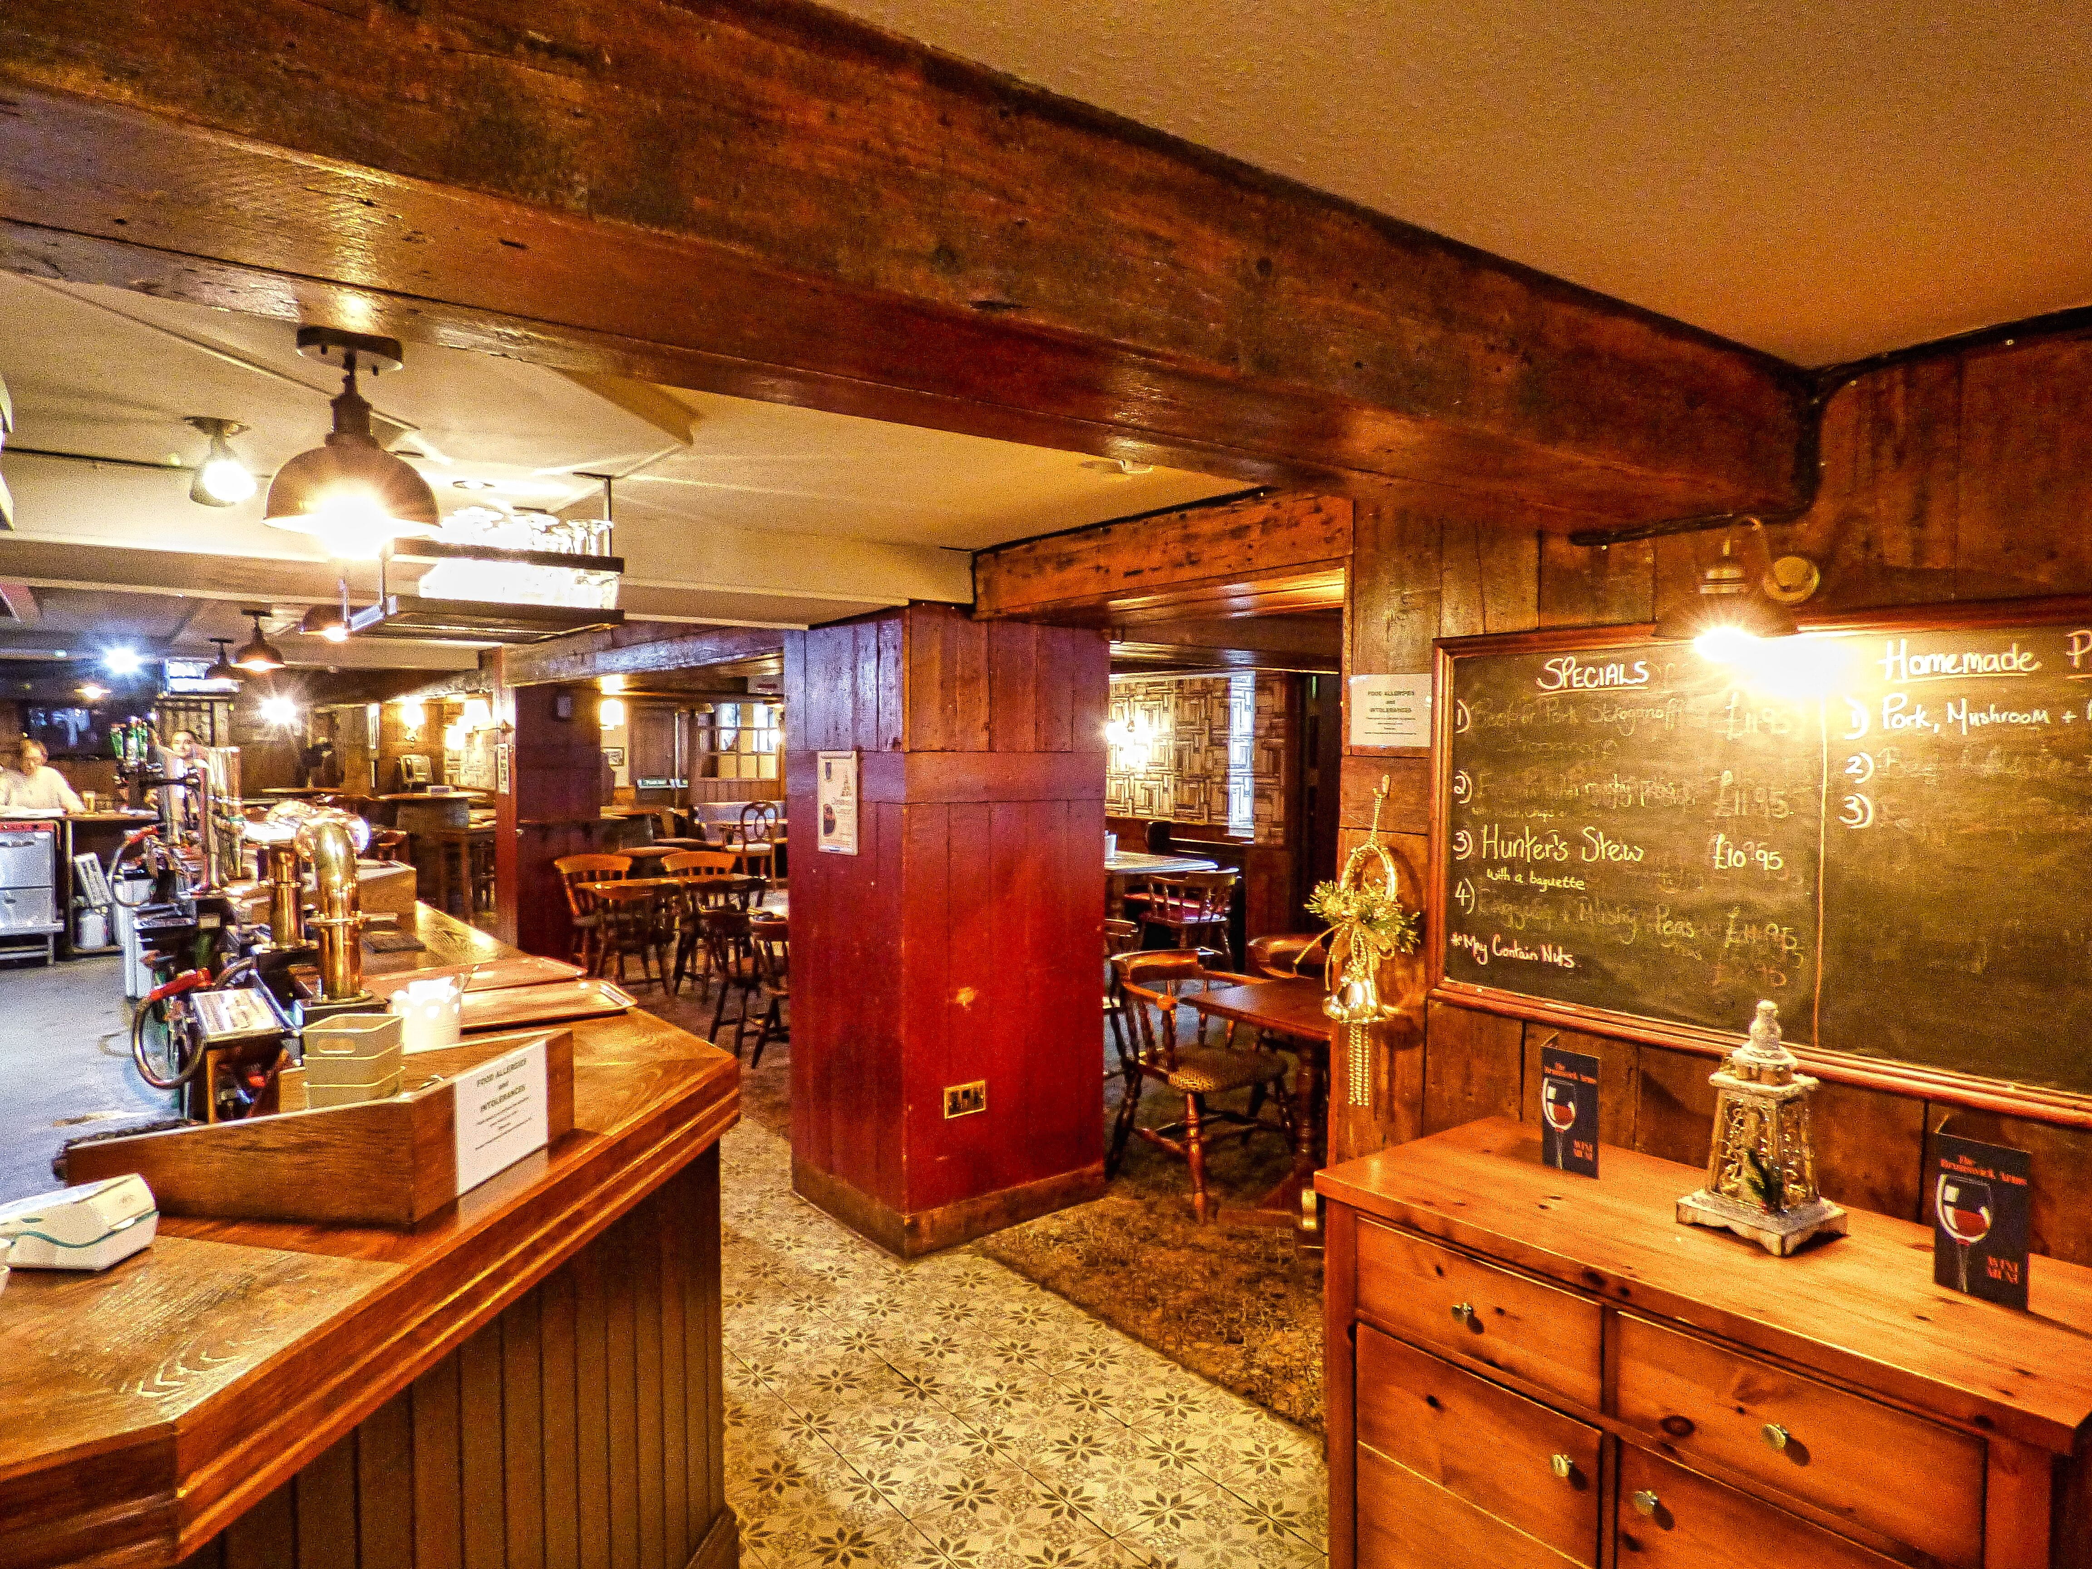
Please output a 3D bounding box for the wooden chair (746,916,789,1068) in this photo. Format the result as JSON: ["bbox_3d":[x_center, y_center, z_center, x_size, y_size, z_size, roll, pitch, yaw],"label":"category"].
[{"bbox_3d":[-1.200,0.990,6.120,0.520,0.760,0.540,0,2,7],"label":"wooden chair"}]

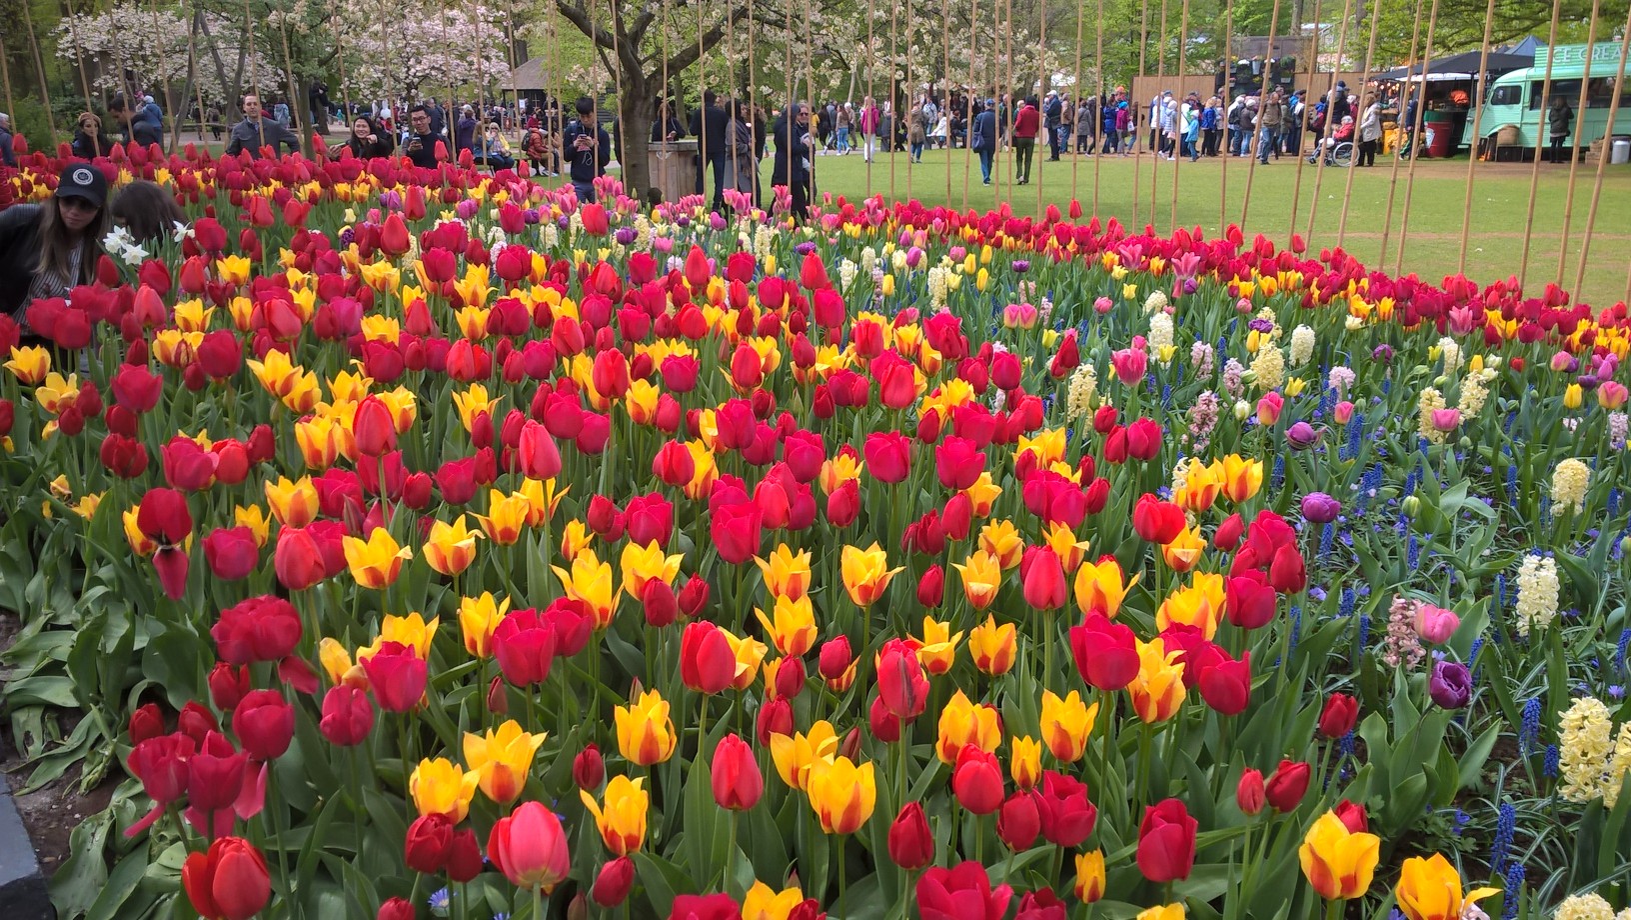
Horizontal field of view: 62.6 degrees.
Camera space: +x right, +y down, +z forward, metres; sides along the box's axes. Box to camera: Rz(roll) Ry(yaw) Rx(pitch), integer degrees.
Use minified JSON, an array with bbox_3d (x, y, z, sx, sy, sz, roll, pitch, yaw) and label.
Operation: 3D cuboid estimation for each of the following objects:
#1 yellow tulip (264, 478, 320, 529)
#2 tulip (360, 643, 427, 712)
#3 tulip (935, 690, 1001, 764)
[{"bbox_3d":[-0.761,0.061,1.950,0.078,0.076,0.074,0,16,0],"label":"yellow tulip"},{"bbox_3d":[-0.520,0.267,1.650,0.082,0.083,0.076,0,15,0],"label":"tulip"},{"bbox_3d":[0.164,0.288,1.440,0.070,0.080,0.066,3,15,-1],"label":"tulip"}]

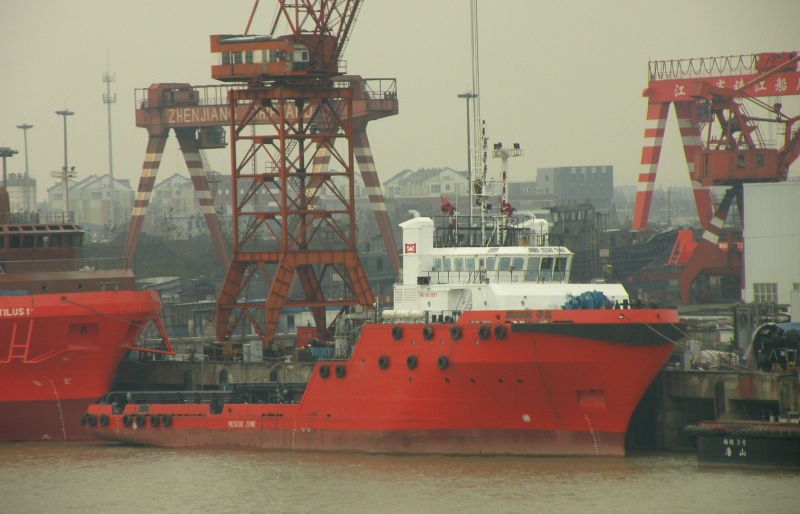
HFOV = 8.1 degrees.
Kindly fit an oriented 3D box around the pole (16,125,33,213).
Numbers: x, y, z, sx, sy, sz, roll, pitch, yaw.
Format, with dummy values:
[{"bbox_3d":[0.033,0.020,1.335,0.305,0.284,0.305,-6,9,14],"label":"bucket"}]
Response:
[{"bbox_3d":[-65.700,-8.500,993.000,3.100,30.200,3.100,-1,0,0],"label":"pole"}]

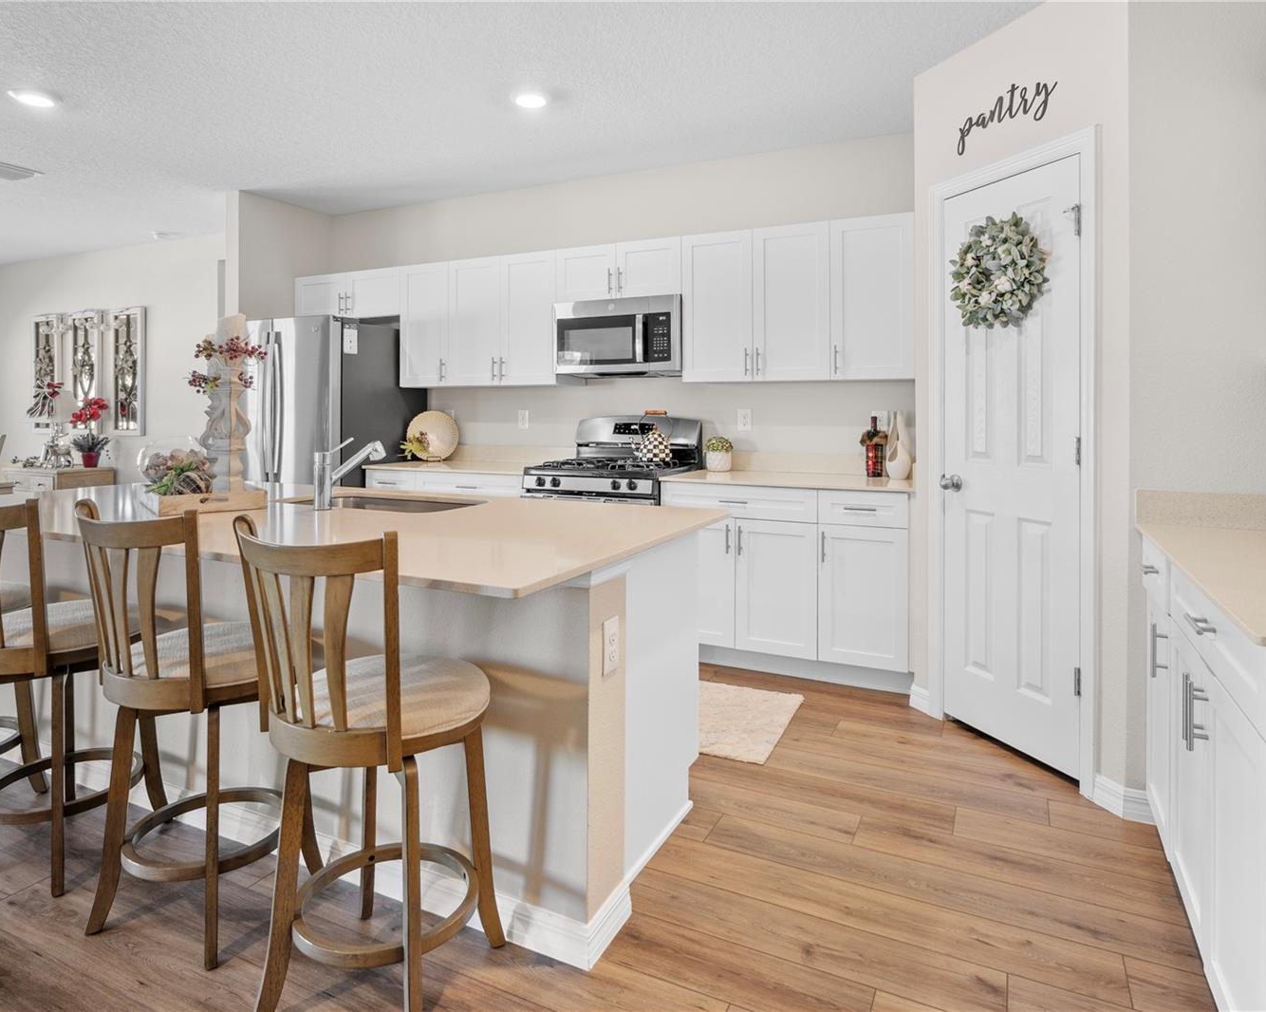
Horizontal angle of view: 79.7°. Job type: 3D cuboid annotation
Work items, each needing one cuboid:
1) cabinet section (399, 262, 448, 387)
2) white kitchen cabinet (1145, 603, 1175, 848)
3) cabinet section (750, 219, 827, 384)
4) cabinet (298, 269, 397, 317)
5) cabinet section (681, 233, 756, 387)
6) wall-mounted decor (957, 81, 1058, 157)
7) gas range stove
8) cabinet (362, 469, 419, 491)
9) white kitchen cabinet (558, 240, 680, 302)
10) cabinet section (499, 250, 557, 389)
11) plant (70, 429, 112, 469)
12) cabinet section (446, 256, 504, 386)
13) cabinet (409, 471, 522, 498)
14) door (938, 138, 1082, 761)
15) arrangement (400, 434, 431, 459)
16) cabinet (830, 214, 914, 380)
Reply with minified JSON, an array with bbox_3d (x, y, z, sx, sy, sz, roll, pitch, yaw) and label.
[{"bbox_3d":[-1.229,-1.136,4.863,0.378,0.765,0.327,2,5,25],"label":"cabinet section"},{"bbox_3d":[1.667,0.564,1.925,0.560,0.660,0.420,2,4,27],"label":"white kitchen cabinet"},{"bbox_3d":[0.846,-1.018,3.889,0.384,0.765,0.327,2,5,25],"label":"cabinet section"},{"bbox_3d":[-1.814,-1.391,5.148,0.940,0.300,0.335,2,4,27],"label":"cabinet"},{"bbox_3d":[0.498,-1.022,3.980,0.385,0.750,0.335,2,4,27],"label":"cabinet section"},{"bbox_3d":[1.337,-1.408,2.743,0.015,0.150,0.458,-1,4,-20],"label":"wall-mounted decor"},{"bbox_3d":[-0.095,0.116,4.070,0.770,1.180,0.690,2,4,27],"label":"gas range stove"},{"bbox_3d":[-1.298,0.213,4.750,0.386,0.870,0.610,2,5,25],"label":"cabinet"},{"bbox_3d":[-0.018,-1.301,4.295,0.758,0.297,0.327,2,5,25],"label":"white kitchen cabinet"},{"bbox_3d":[-0.536,-1.097,4.538,0.385,0.765,0.327,2,5,25],"label":"cabinet section"},{"bbox_3d":[-4.601,-0.484,6.449,0.330,0.330,0.330,2,5,25],"label":"plant"},{"bbox_3d":[-0.884,-1.117,4.701,0.383,0.765,0.327,2,5,25],"label":"cabinet section"},{"bbox_3d":[-0.778,0.216,4.471,0.750,0.860,0.600,2,4,27],"label":"cabinet"},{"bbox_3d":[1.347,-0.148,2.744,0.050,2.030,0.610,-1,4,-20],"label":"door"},{"bbox_3d":[-1.407,-0.383,4.905,0.200,0.170,0.120,2,5,25],"label":"arrangement"},{"bbox_3d":[1.193,-0.998,3.726,0.383,0.765,0.327,2,5,25],"label":"cabinet"}]

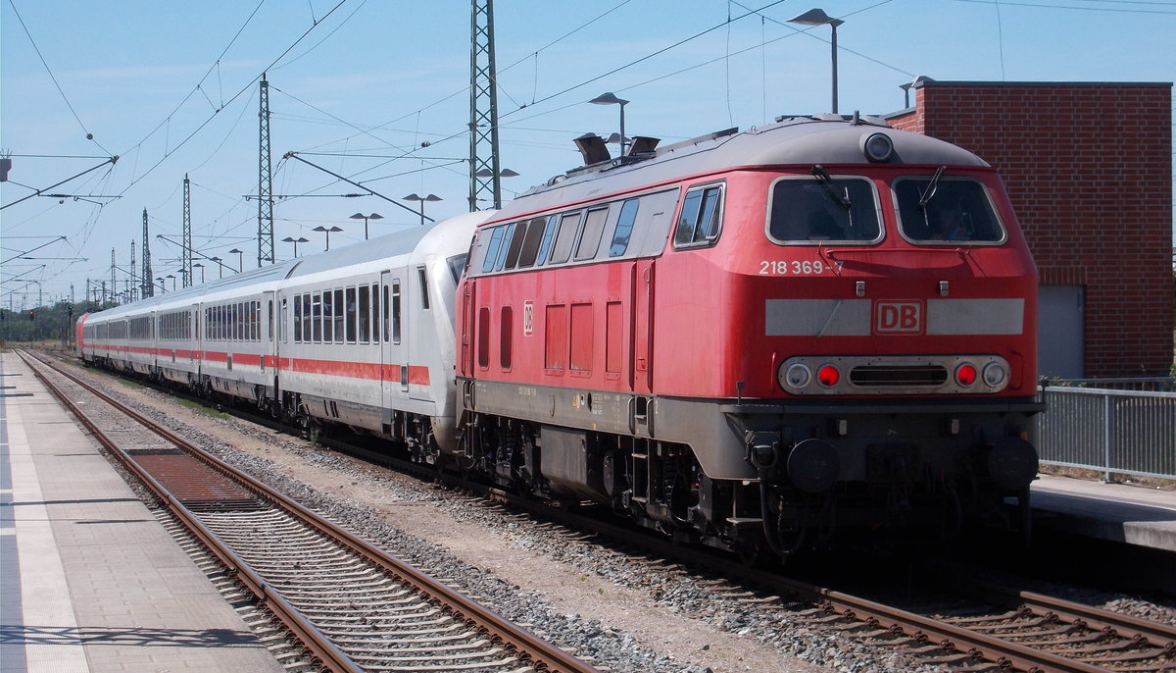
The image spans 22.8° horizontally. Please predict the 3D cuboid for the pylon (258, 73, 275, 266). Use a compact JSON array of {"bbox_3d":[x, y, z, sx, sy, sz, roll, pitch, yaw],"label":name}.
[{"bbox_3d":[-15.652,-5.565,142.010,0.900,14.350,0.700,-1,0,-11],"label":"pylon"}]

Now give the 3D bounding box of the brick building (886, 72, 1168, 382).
[{"bbox_3d":[5.906,-0.999,42.212,3.650,4.950,4.500,-1,0,-11],"label":"brick building"}]

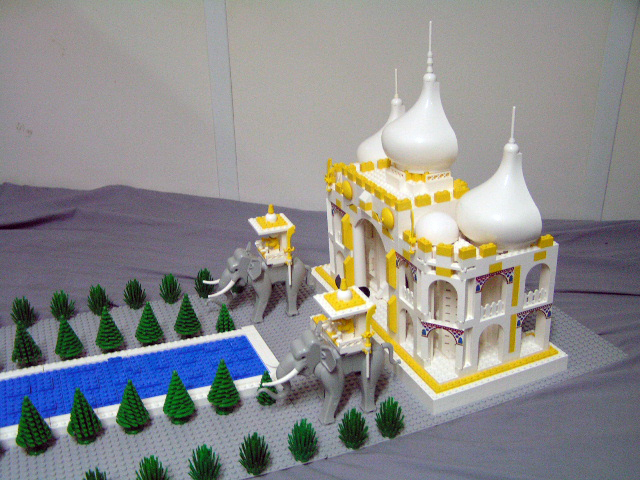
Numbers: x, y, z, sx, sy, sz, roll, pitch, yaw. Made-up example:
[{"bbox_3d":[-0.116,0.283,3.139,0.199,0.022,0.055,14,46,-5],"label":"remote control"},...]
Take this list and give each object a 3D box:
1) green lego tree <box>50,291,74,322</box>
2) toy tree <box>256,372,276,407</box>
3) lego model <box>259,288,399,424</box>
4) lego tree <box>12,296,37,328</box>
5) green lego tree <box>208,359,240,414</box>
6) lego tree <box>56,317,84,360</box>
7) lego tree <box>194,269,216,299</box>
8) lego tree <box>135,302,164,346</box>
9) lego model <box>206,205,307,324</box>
[{"bbox_3d":[-0.344,0.087,0.939,0.030,0.044,0.030,-9,24,-22],"label":"green lego tree"},{"bbox_3d":[-0.059,0.162,0.774,0.021,0.040,0.021,1,23,0],"label":"toy tree"},{"bbox_3d":[0.013,0.114,0.747,0.163,0.149,0.057,-9,23,-20],"label":"lego model"},{"bbox_3d":[-0.386,0.092,0.914,0.029,0.044,0.029,-8,25,-20],"label":"lego tree"},{"bbox_3d":[-0.104,0.157,0.759,0.035,0.062,0.035,1,23,0],"label":"green lego tree"},{"bbox_3d":[-0.301,0.116,0.839,0.035,0.063,0.035,-8,25,-20],"label":"lego tree"},{"bbox_3d":[-0.167,0.062,1.018,0.030,0.044,0.030,-9,24,-22],"label":"lego tree"},{"bbox_3d":[-0.215,0.105,0.881,0.035,0.062,0.035,-9,24,-22],"label":"lego tree"},{"bbox_3d":[-0.086,0.032,0.946,0.149,0.160,0.056,-12,26,-20],"label":"lego model"}]

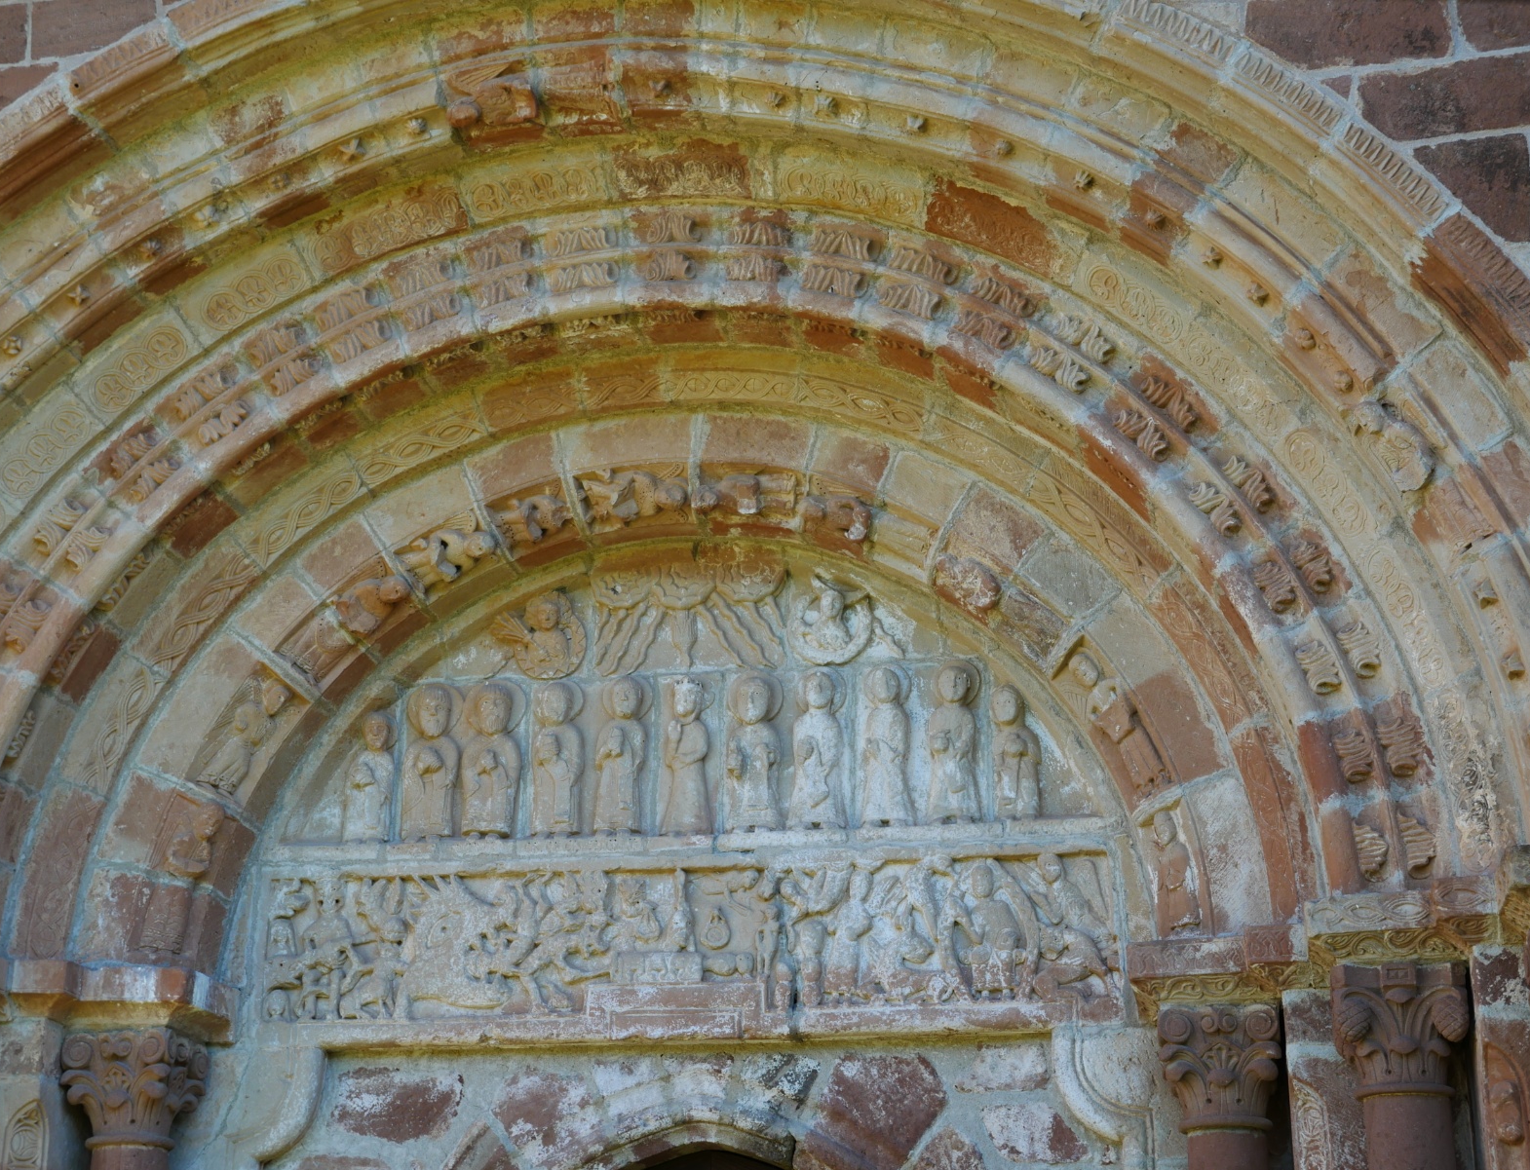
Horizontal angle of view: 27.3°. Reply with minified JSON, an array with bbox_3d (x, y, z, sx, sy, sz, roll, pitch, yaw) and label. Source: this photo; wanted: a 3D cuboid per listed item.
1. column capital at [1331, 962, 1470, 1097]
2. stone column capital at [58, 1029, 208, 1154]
[{"bbox_3d":[1.365,0.955,6.775,0.275,0.275,0.275,-2,-13,7],"label":"column capital"},{"bbox_3d":[-1.502,1.205,7.500,0.265,0.275,0.270,-2,-13,7],"label":"stone column capital"}]

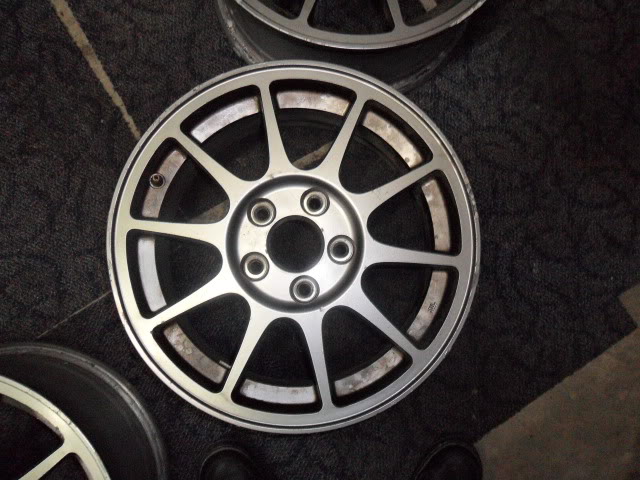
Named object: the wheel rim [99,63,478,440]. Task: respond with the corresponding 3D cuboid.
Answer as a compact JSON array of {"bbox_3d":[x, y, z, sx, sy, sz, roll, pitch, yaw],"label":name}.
[{"bbox_3d":[-0.032,0.009,0.688,0.443,0.194,0.443,0,86,-2],"label":"wheel rim"}]

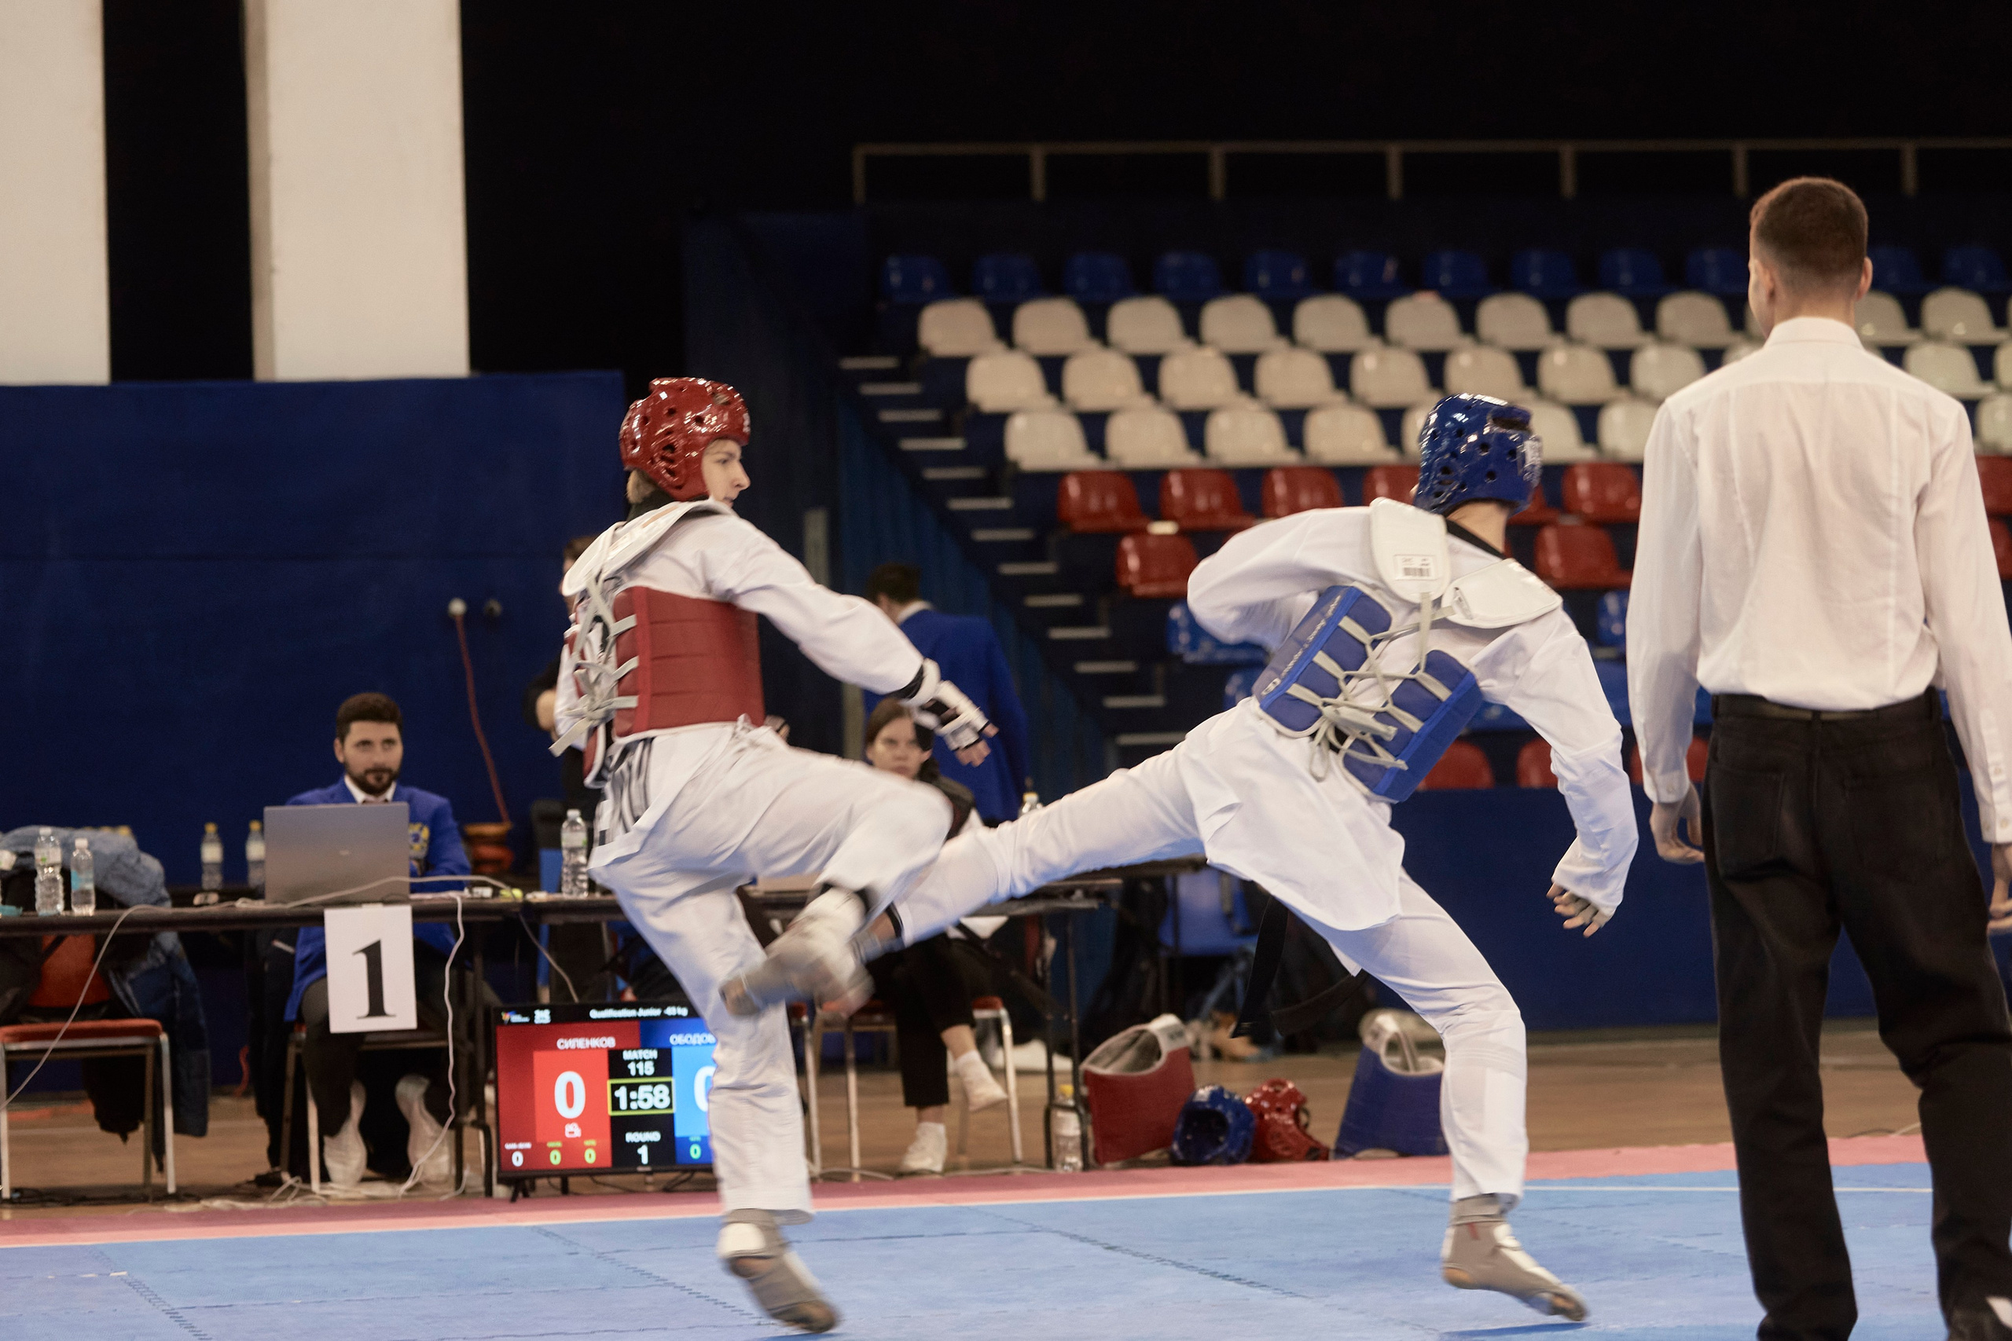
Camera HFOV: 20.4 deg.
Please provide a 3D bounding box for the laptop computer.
[{"bbox_3d":[-1.647,0.452,13.749,0.360,0.237,0.280,-1,-2,-7],"label":"laptop computer"}]

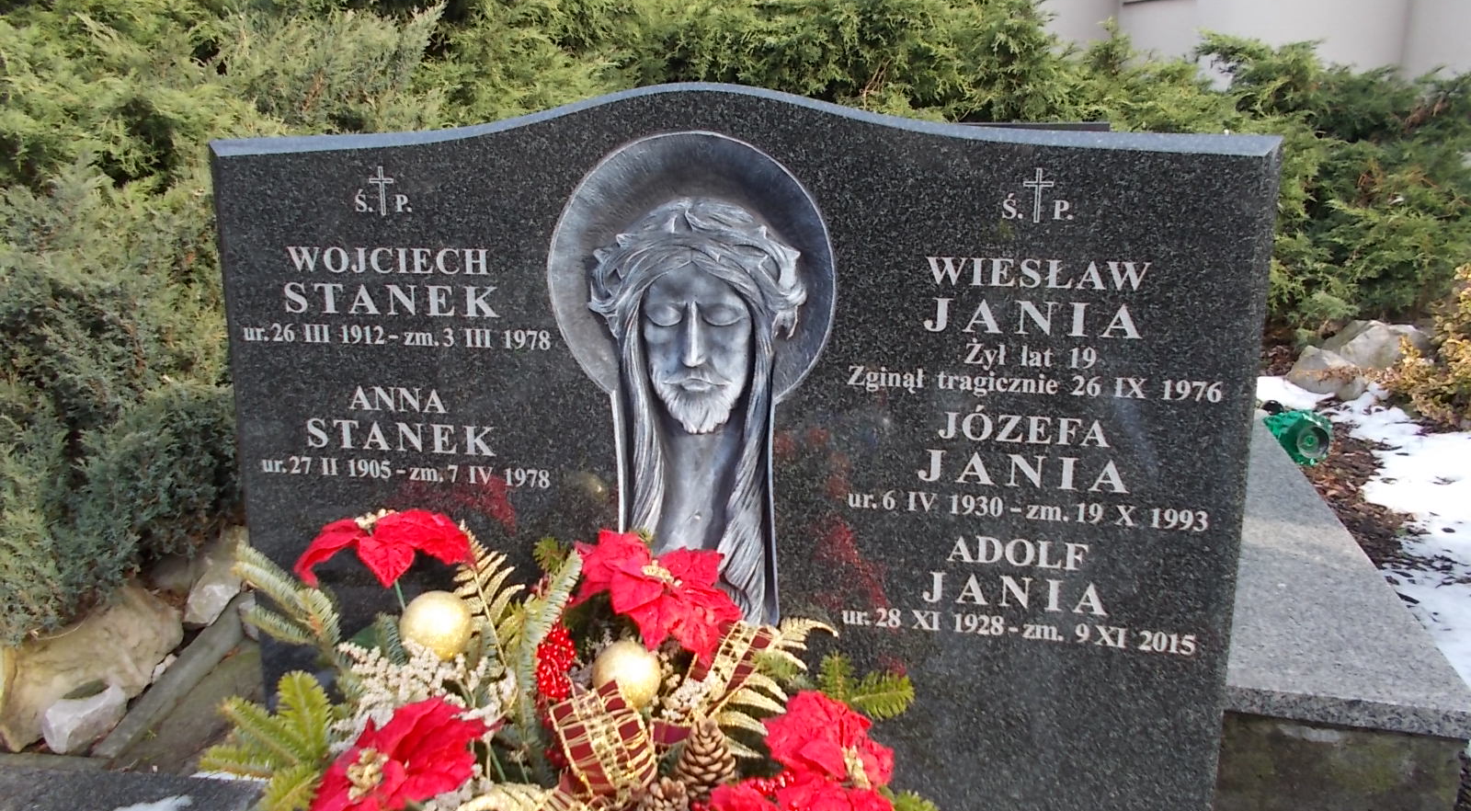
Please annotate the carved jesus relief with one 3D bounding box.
[{"bbox_3d":[-0.051,-0.019,1.144,0.304,0.513,0.065,3,12,12],"label":"carved jesus relief"}]

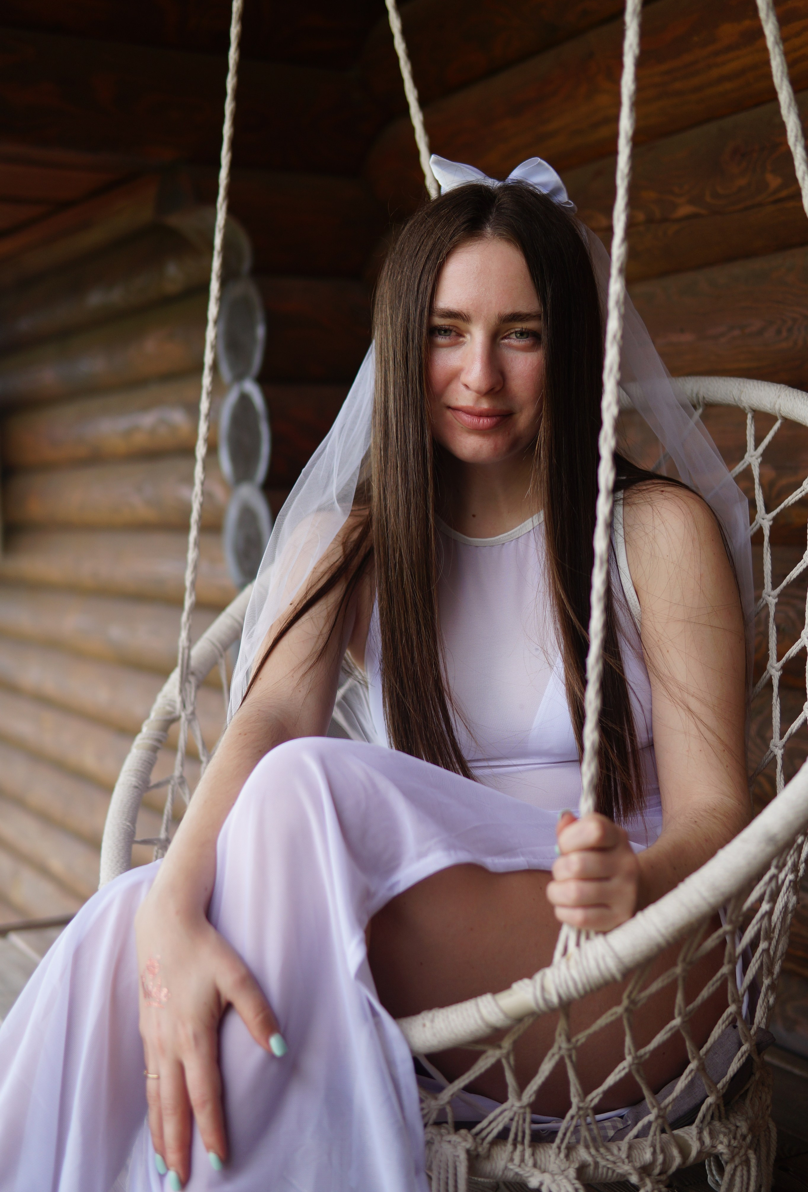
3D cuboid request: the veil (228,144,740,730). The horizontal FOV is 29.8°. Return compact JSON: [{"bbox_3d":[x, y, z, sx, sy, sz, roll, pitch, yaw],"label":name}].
[{"bbox_3d":[0.078,-0.135,1.400,0.480,0.530,0.290,0,7,14],"label":"veil"}]

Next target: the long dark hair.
[{"bbox_3d":[0.050,-0.085,1.325,0.360,0.560,0.250,0,6,11],"label":"long dark hair"}]

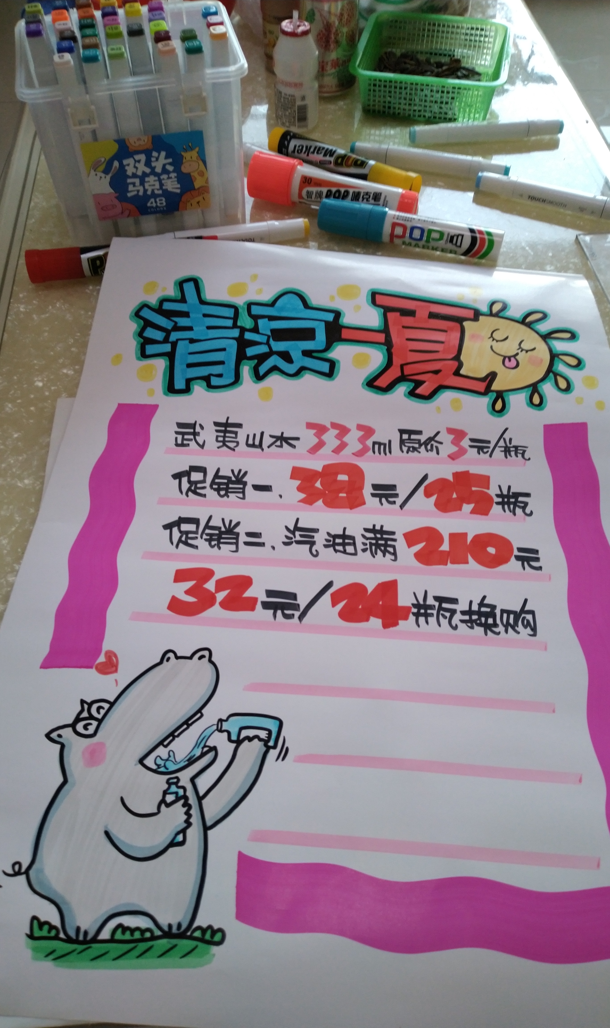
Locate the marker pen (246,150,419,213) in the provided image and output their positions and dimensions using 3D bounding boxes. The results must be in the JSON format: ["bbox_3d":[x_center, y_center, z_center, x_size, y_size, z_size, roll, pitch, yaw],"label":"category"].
[{"bbox_3d":[0.025,-0.297,0.706,0.158,0.036,0.040,13,57,9],"label":"marker pen"}]

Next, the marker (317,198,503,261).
[{"bbox_3d":[0.092,-0.250,0.679,0.162,0.028,0.028,13,57,9],"label":"marker"}]

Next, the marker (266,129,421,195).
[{"bbox_3d":[0.037,-0.341,0.742,0.160,0.025,0.025,25,60,16],"label":"marker"}]

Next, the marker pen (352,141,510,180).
[{"bbox_3d":[0.121,-0.345,0.750,0.154,0.015,0.016,12,57,8],"label":"marker pen"}]

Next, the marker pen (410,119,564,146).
[{"bbox_3d":[0.184,-0.386,0.778,0.155,0.015,0.016,-4,56,-2],"label":"marker pen"}]

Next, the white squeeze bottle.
[{"bbox_3d":[-0.008,-0.441,0.763,0.044,0.101,0.044,0,56,0],"label":"white squeeze bottle"}]

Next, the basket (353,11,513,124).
[{"bbox_3d":[0.132,-0.463,0.808,0.148,0.050,0.119,9,57,7],"label":"basket"}]

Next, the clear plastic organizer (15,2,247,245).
[{"bbox_3d":[-0.137,-0.331,0.663,0.171,0.148,0.118,-9,57,-6],"label":"clear plastic organizer"}]

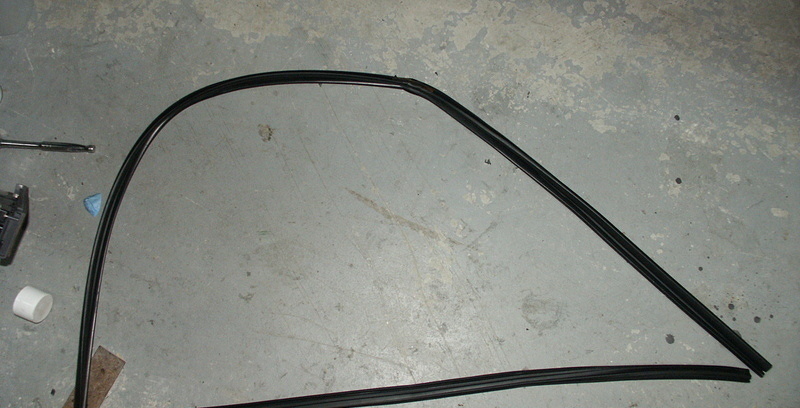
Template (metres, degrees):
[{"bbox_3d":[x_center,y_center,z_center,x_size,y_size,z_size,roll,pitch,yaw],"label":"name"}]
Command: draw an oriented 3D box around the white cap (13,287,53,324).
[{"bbox_3d":[-0.551,0.152,1.009,0.034,0.044,0.044,19,76,6],"label":"white cap"}]

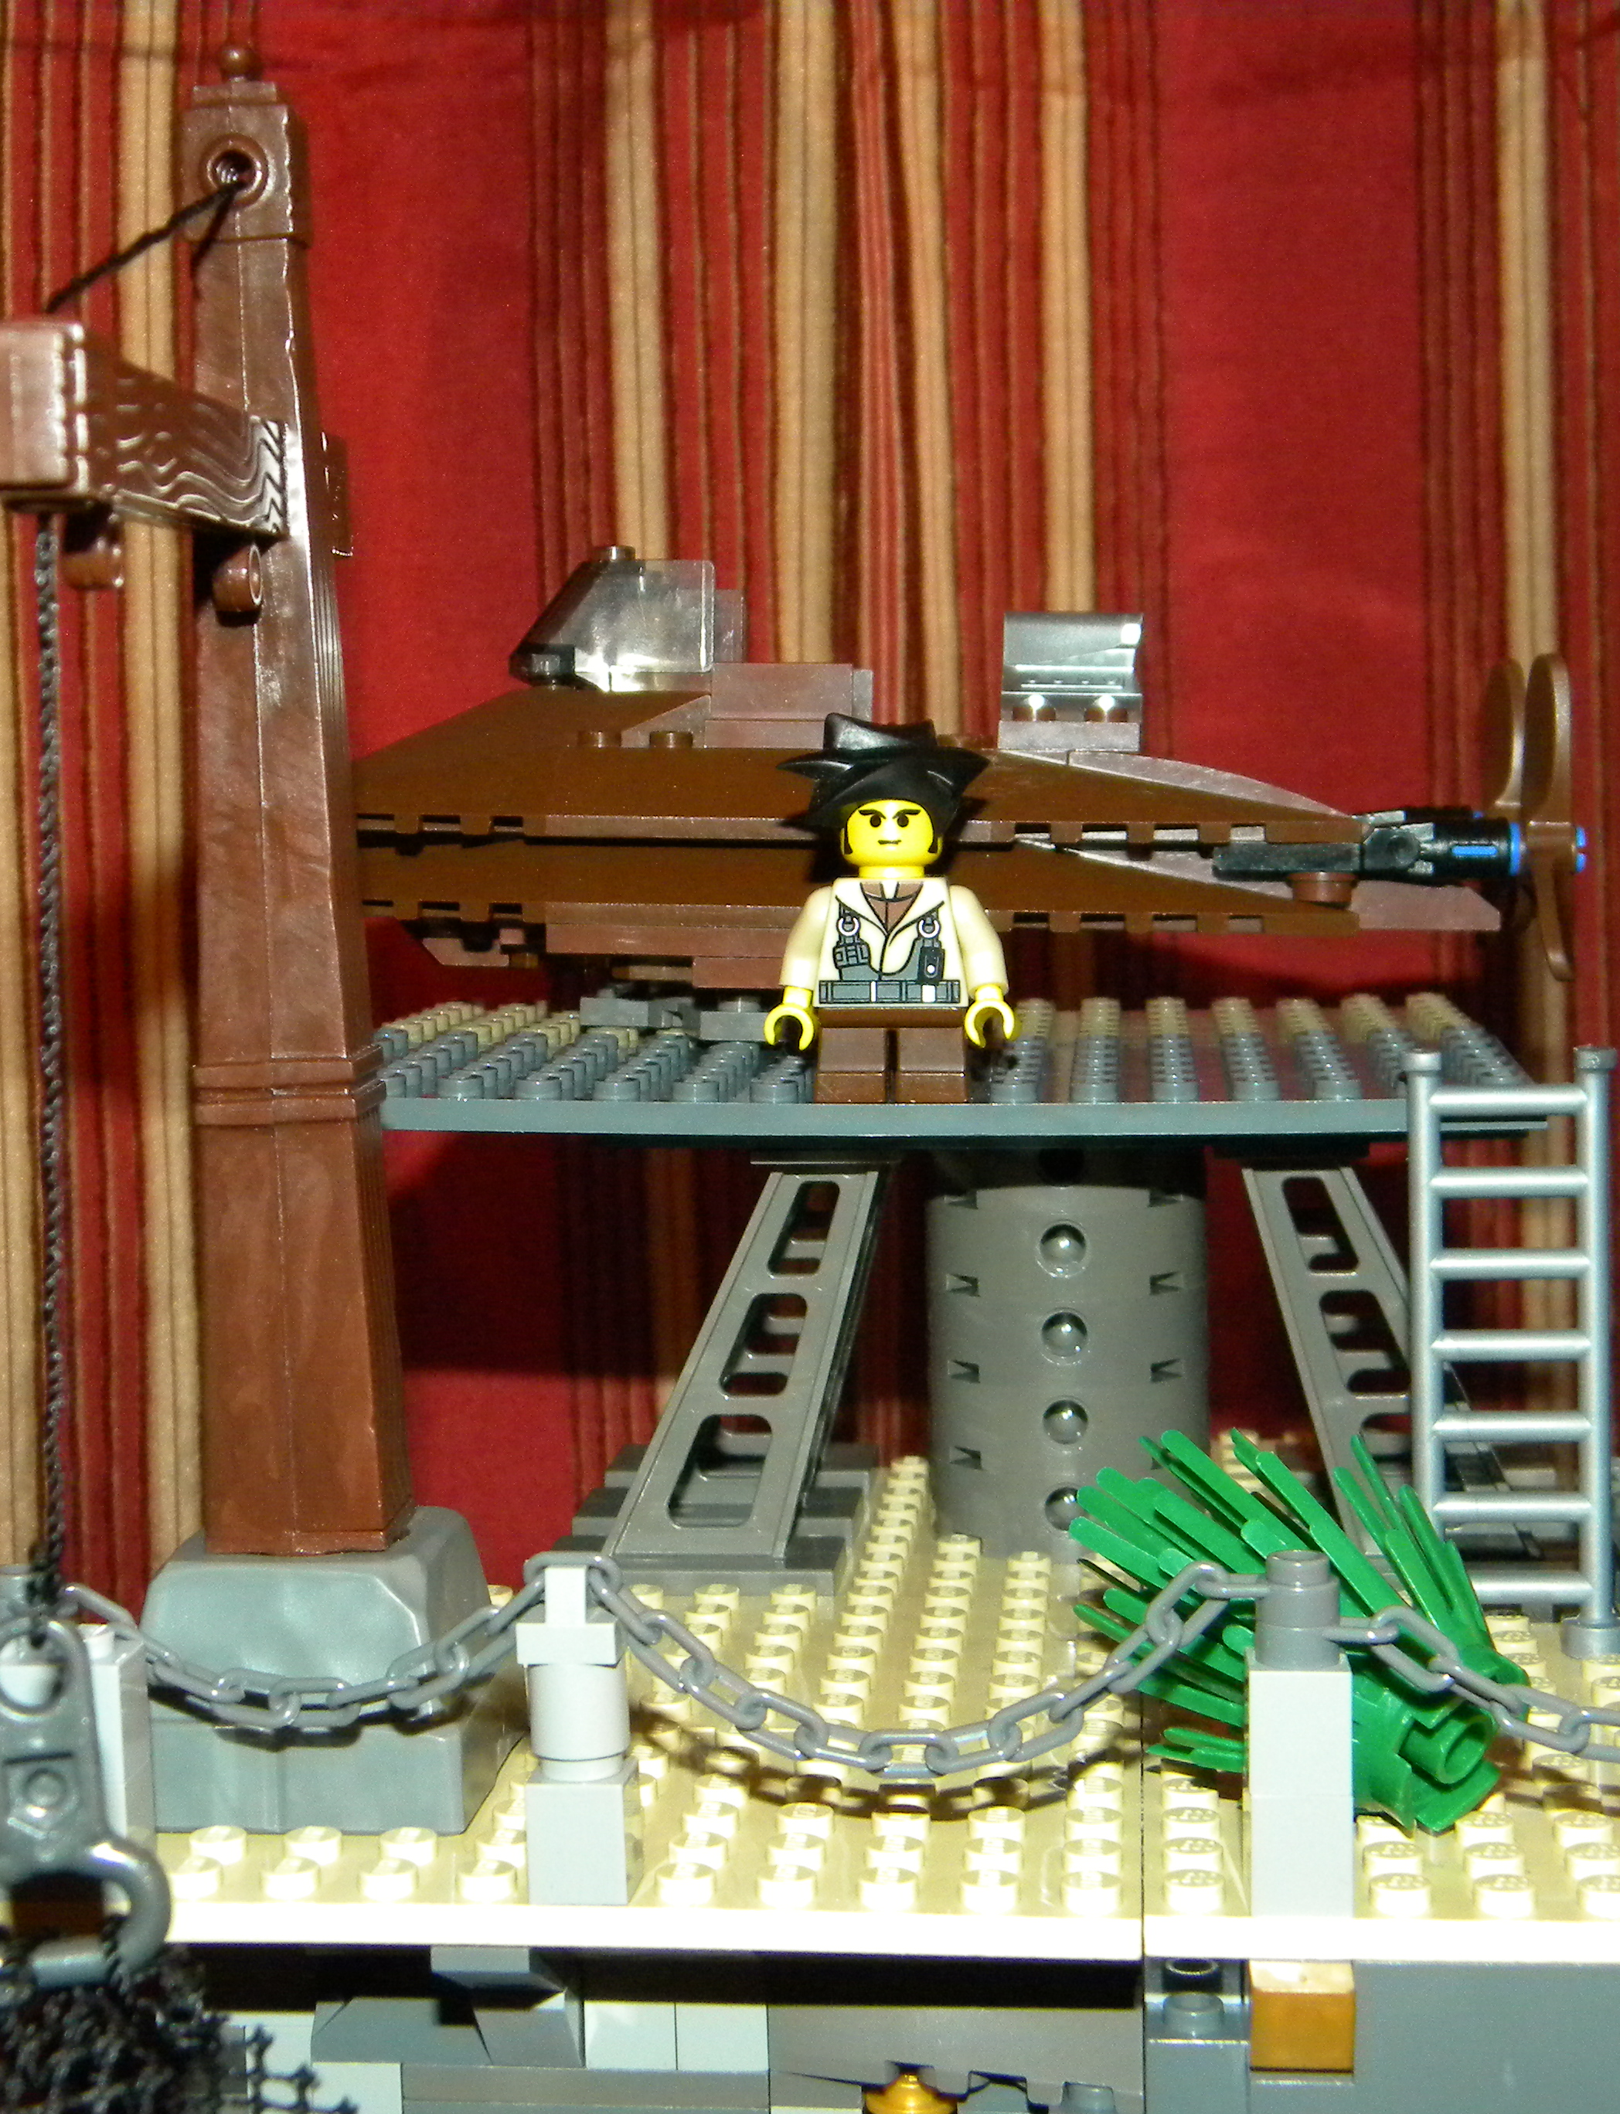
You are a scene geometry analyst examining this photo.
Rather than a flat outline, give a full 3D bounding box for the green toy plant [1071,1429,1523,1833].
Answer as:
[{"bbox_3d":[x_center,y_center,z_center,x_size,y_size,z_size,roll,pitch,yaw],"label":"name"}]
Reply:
[{"bbox_3d":[0.048,0.054,0.297,0.034,0.032,0.034,-4,19,-28],"label":"green toy plant"}]

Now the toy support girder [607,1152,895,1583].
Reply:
[{"bbox_3d":[-0.006,0.033,0.370,0.029,0.043,0.026,-1,5,5],"label":"toy support girder"}]

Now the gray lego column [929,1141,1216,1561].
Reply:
[{"bbox_3d":[0.029,0.031,0.383,0.032,0.048,0.032,-1,5,5],"label":"gray lego column"}]

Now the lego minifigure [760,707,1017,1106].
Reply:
[{"bbox_3d":[0.008,-0.015,0.345,0.025,0.040,0.018,-1,5,5],"label":"lego minifigure"}]

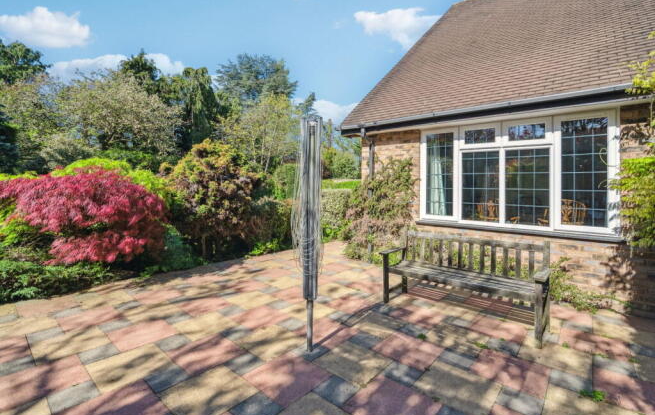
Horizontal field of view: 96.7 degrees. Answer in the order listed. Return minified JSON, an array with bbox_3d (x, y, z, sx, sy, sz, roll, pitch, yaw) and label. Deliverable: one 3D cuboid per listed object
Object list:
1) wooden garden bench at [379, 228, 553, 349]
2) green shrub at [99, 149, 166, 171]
[{"bbox_3d":[1.420,0.741,3.155,1.548,0.851,0.576,3,3,44],"label":"wooden garden bench"},{"bbox_3d":[-5.600,-0.420,8.500,2.300,2.600,2.100,-1,2,-34],"label":"green shrub"}]

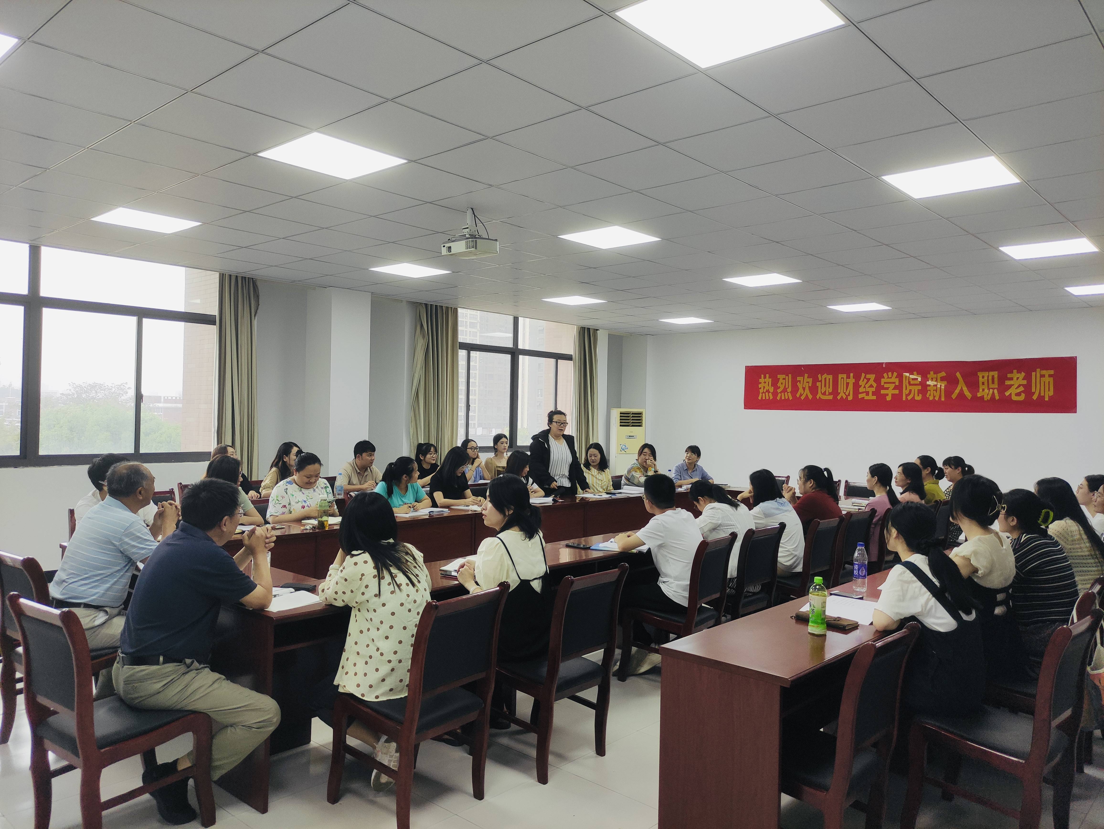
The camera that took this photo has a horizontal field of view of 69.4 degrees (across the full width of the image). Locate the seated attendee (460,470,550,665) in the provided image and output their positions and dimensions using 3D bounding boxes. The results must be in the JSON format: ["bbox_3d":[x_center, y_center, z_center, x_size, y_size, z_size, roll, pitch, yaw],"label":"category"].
[{"bbox_3d":[-0.263,0.929,3.855,0.720,1.280,0.480,1,0,37],"label":"seated attendee"}]

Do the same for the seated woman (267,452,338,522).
[{"bbox_3d":[-1.870,0.913,6.045,0.720,1.270,0.540,1,0,42],"label":"seated woman"}]

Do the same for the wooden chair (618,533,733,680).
[{"bbox_3d":[0.753,1.129,4.661,0.600,0.900,0.480,1,0,39],"label":"wooden chair"}]

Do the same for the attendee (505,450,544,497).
[{"bbox_3d":[-0.350,0.956,7.674,0.720,1.210,0.470,1,0,42],"label":"attendee"}]

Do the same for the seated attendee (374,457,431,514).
[{"bbox_3d":[-1.249,0.943,6.653,0.720,1.200,0.500,1,0,42],"label":"seated attendee"}]

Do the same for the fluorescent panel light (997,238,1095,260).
[{"bbox_3d":[3.904,-1.307,6.240,0.585,0.040,0.585,1,0,42],"label":"fluorescent panel light"}]

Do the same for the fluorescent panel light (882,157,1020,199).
[{"bbox_3d":[2.211,-1.308,4.410,0.590,0.040,0.590,1,0,42],"label":"fluorescent panel light"}]

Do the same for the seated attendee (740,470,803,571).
[{"bbox_3d":[1.493,0.991,5.734,0.660,1.210,0.480,1,0,42],"label":"seated attendee"}]

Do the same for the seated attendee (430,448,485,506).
[{"bbox_3d":[-0.869,0.931,7.148,0.740,1.270,0.520,1,0,35],"label":"seated attendee"}]

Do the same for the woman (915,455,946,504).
[{"bbox_3d":[3.351,1.021,7.558,0.700,1.270,0.480,1,0,42],"label":"woman"}]

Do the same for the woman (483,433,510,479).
[{"bbox_3d":[-0.693,0.904,10.241,0.470,1.290,0.700,1,0,-40],"label":"woman"}]

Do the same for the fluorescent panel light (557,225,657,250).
[{"bbox_3d":[0.446,-1.358,6.103,0.600,0.040,0.600,1,0,42],"label":"fluorescent panel light"}]

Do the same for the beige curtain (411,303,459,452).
[{"bbox_3d":[-1.526,0.031,10.298,0.190,2.860,0.740,1,0,42],"label":"beige curtain"}]

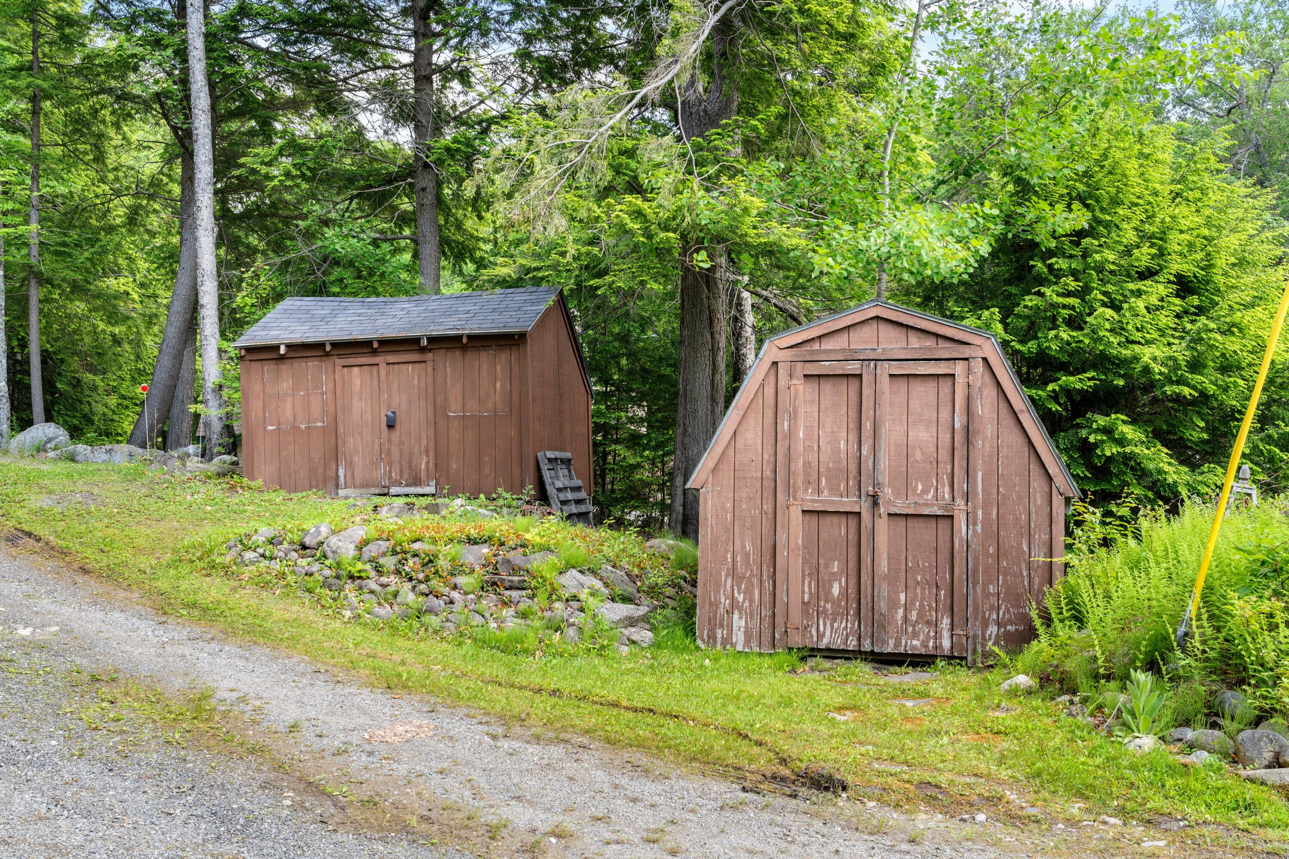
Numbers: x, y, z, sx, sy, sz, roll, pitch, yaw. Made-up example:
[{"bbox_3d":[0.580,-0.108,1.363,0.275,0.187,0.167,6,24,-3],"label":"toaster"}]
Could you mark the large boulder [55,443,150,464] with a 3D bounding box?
[{"bbox_3d":[-7.882,0.344,17.200,1.378,0.314,0.750,0,0,0],"label":"large boulder"}]

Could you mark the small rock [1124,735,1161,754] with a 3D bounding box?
[{"bbox_3d":[2.577,1.633,6.114,0.190,0.110,0.150,0,-2,23],"label":"small rock"}]

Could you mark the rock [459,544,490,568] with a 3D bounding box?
[{"bbox_3d":[-1.499,1.112,10.400,0.275,0.208,0.250,0,0,0],"label":"rock"}]

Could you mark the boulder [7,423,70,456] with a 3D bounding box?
[{"bbox_3d":[-9.121,0.137,17.800,0.956,0.495,0.750,0,0,0],"label":"boulder"}]

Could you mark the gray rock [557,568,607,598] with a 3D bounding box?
[{"bbox_3d":[-0.507,1.247,9.600,0.417,0.242,0.360,0,0,0],"label":"gray rock"}]

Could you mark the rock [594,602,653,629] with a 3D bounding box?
[{"bbox_3d":[-0.152,1.361,8.680,0.410,0.200,0.300,0,-1,-1],"label":"rock"}]

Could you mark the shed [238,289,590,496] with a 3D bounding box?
[{"bbox_3d":[-2.925,-0.490,15.550,3.900,2.670,2.700,0,0,14],"label":"shed"}]

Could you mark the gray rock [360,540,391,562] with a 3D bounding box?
[{"bbox_3d":[-2.436,1.103,10.700,0.283,0.205,0.250,0,0,0],"label":"gray rock"}]

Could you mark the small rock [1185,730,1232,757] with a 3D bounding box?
[{"bbox_3d":[2.928,1.626,6.117,0.240,0.150,0.190,0,-2,25],"label":"small rock"}]

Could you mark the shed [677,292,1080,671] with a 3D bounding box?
[{"bbox_3d":[2.027,0.398,9.627,2.727,2.533,2.950,0,-2,17],"label":"shed"}]

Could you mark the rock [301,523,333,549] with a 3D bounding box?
[{"bbox_3d":[-3.141,1.016,11.300,0.299,0.265,0.260,0,0,0],"label":"rock"}]

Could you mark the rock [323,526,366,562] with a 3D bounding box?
[{"bbox_3d":[-2.471,0.935,9.728,0.360,0.290,0.290,1,-2,-14],"label":"rock"}]

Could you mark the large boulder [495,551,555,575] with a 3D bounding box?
[{"bbox_3d":[-1.020,1.140,10.100,0.499,0.202,0.360,0,0,0],"label":"large boulder"}]

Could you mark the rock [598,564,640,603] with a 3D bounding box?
[{"bbox_3d":[-0.196,1.175,9.027,0.330,0.280,0.270,0,-1,-1],"label":"rock"}]

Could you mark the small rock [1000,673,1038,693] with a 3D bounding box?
[{"bbox_3d":[2.333,1.589,7.367,0.225,0.130,0.180,0,-2,18],"label":"small rock"}]

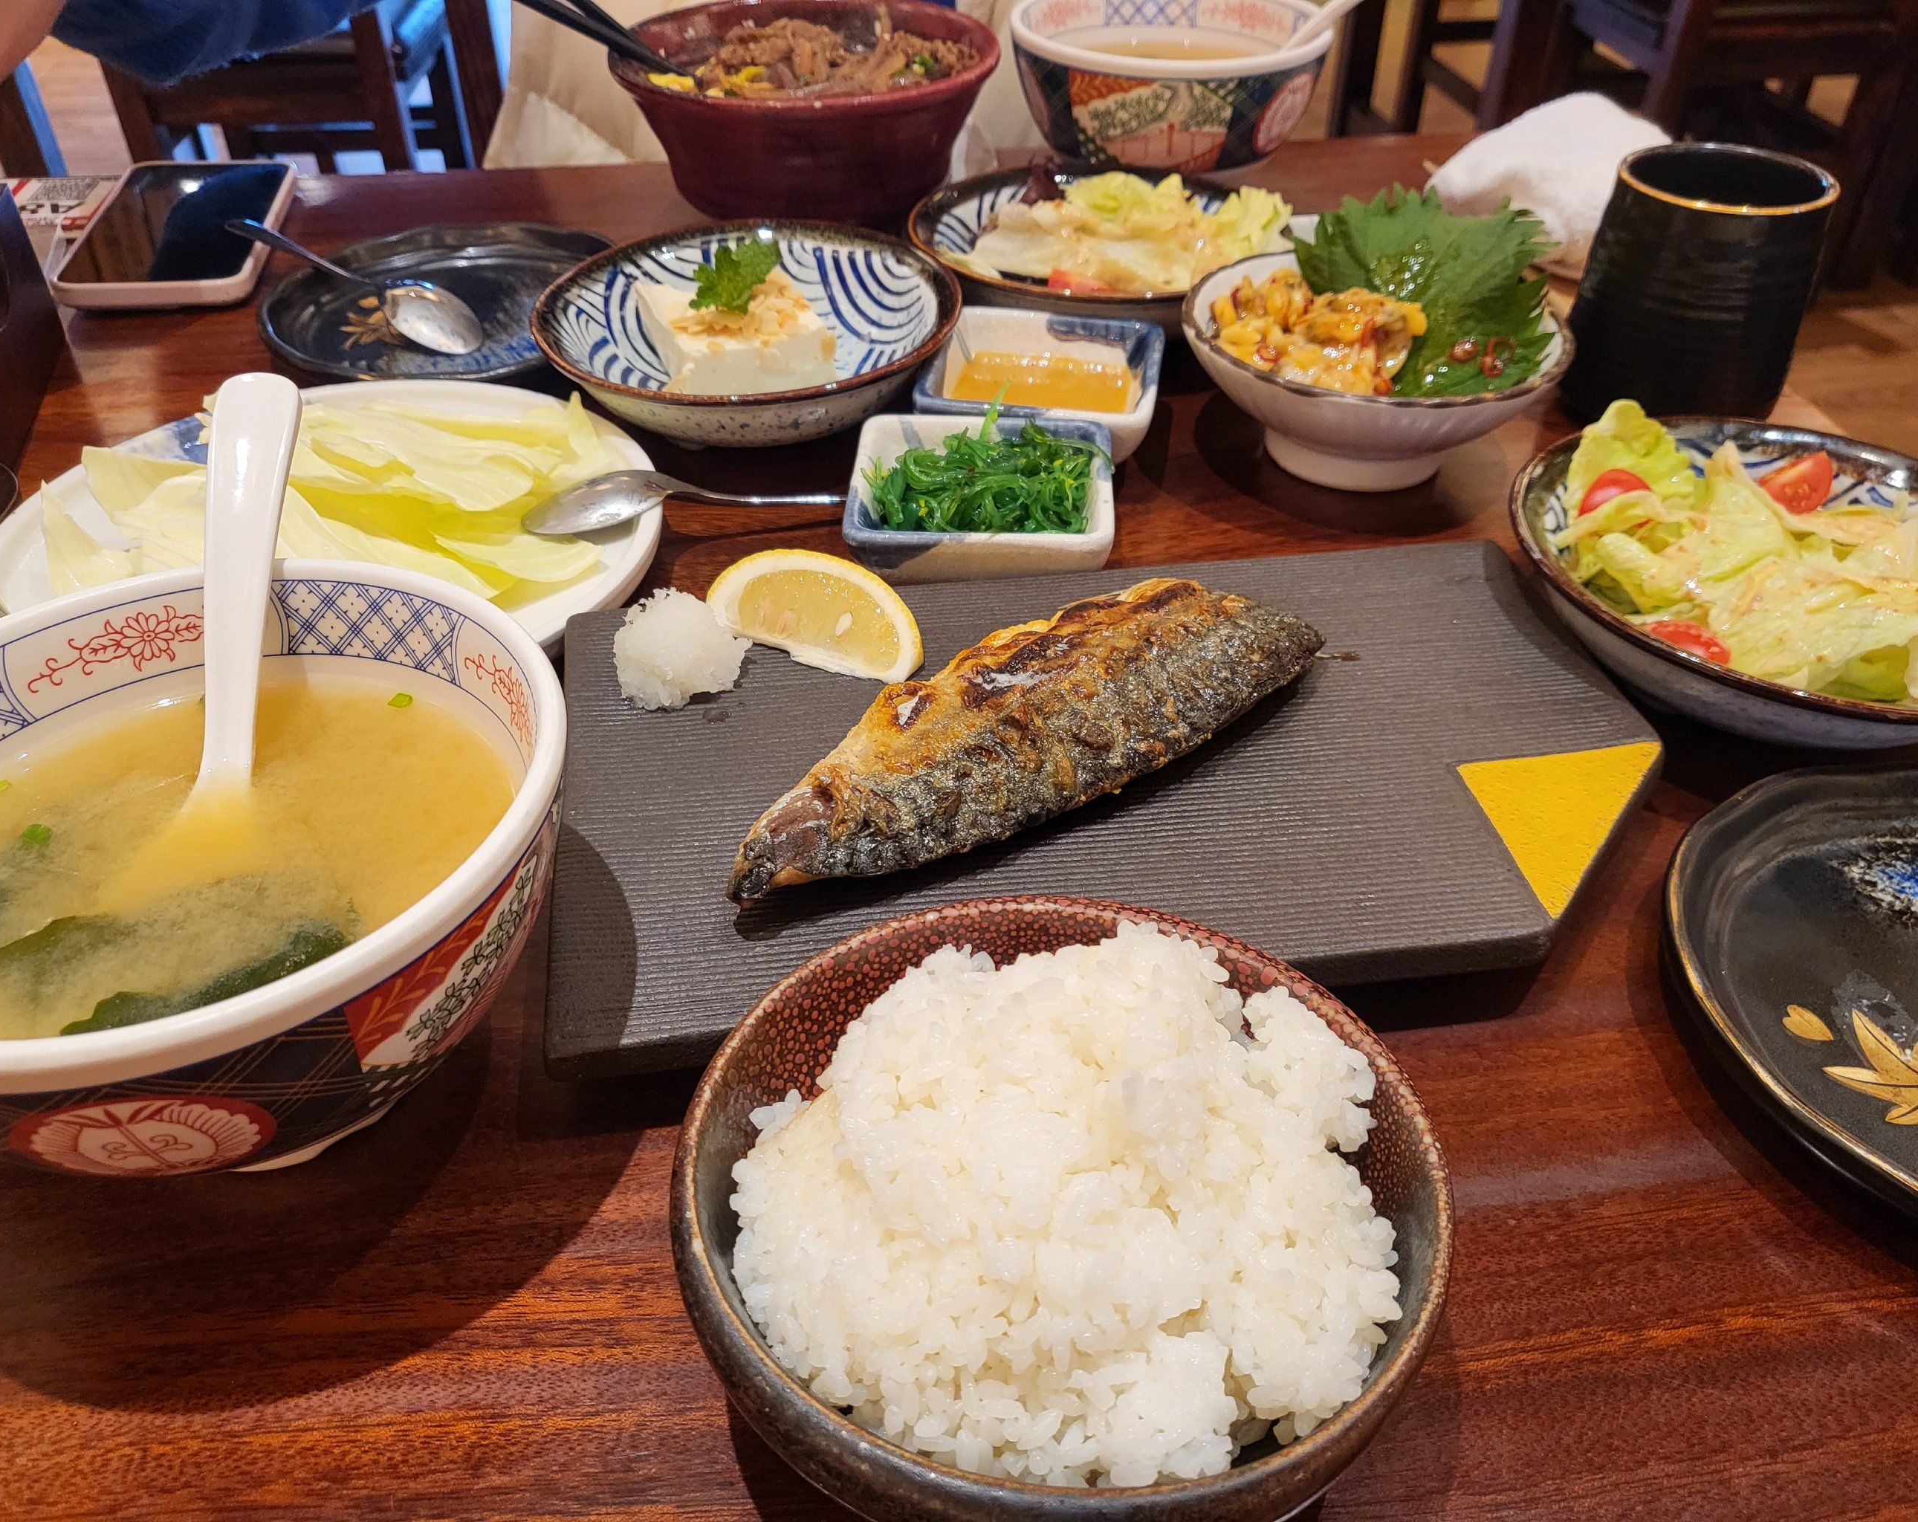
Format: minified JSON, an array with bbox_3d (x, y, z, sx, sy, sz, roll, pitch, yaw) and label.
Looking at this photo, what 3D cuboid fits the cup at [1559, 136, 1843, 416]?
[{"bbox_3d":[0.267,-0.171,0.556,0.074,0.083,0.074,0,40,0],"label":"cup"}]

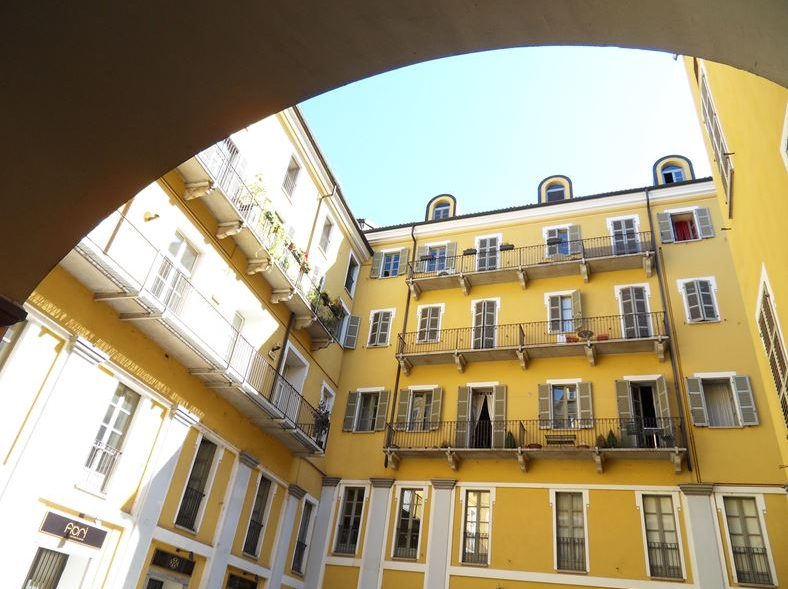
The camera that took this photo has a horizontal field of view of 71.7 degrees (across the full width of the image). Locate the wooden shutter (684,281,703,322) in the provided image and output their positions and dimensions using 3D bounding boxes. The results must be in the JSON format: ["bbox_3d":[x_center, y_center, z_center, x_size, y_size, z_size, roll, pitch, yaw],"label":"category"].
[{"bbox_3d":[11.360,0.256,20.630,0.464,1.740,0.050,-18,-41,35],"label":"wooden shutter"}]

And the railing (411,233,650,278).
[{"bbox_3d":[5.541,-1.308,22.867,9.891,1.046,0.780,-6,-36,21],"label":"railing"}]

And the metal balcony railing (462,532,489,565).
[{"bbox_3d":[2.807,8.735,18.755,0.880,1.000,0.060,-6,-35,22],"label":"metal balcony railing"}]

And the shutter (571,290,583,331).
[{"bbox_3d":[7.084,0.603,21.115,0.050,1.660,0.450,21,-35,-19],"label":"shutter"}]

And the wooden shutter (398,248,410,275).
[{"bbox_3d":[0.546,-1.681,27.888,0.461,1.609,0.050,-11,-38,28],"label":"wooden shutter"}]

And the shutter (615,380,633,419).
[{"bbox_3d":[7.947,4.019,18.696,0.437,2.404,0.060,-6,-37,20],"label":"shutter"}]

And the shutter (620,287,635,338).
[{"bbox_3d":[9.422,0.862,21.854,0.480,2.614,0.050,-12,-38,28],"label":"shutter"}]

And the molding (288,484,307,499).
[{"bbox_3d":[-3.705,7.596,20.960,0.210,0.324,1.045,-3,-34,17],"label":"molding"}]

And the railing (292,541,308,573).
[{"bbox_3d":[-3.250,9.160,19.017,0.060,1.000,0.780,-4,-35,18],"label":"railing"}]

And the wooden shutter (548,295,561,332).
[{"bbox_3d":[6.675,0.784,22.533,0.460,1.740,0.050,-9,-36,26],"label":"wooden shutter"}]

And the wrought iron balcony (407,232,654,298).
[{"bbox_3d":[5.490,-1.075,23.286,10.231,1.658,0.760,-6,-37,20],"label":"wrought iron balcony"}]

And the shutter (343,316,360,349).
[{"bbox_3d":[-1.885,1.653,24.678,0.466,1.681,0.060,9,-35,0],"label":"shutter"}]

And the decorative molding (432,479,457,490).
[{"bbox_3d":[1.933,7.258,20.788,1.025,0.318,0.200,-6,-35,22],"label":"decorative molding"}]

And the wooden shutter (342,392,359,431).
[{"bbox_3d":[-1.847,5.136,23.953,0.480,1.833,0.050,-6,-35,21],"label":"wooden shutter"}]

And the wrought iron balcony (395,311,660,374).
[{"bbox_3d":[5.238,2.179,22.307,10.660,1.640,1.004,-6,-35,22],"label":"wrought iron balcony"}]

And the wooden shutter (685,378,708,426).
[{"bbox_3d":[10.701,3.758,19.209,0.470,1.806,0.050,-6,-35,21],"label":"wooden shutter"}]

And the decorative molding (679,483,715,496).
[{"bbox_3d":[9.809,6.347,17.672,1.025,0.318,0.200,-6,-35,22],"label":"decorative molding"}]

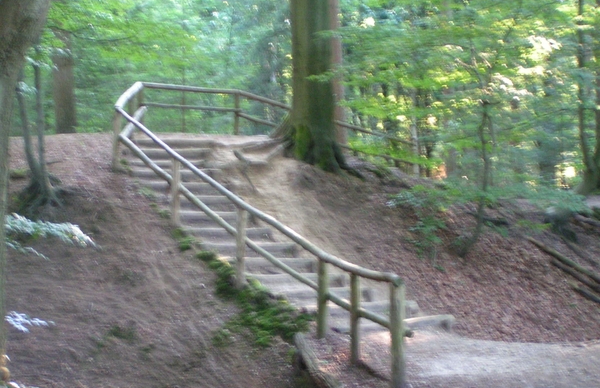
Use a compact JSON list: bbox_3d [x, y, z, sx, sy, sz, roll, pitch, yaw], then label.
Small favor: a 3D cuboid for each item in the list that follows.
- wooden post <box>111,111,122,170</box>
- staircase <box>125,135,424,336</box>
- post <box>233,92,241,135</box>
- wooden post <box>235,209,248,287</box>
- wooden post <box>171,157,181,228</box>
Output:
[{"bbox_3d":[-2.995,-0.865,23.200,0.120,0.963,0.120,0,-1,0],"label":"wooden post"},{"bbox_3d":[-0.550,0.389,21.497,1.650,2.850,7.900,0,-1,-26],"label":"staircase"},{"bbox_3d":[-1.330,-1.673,30.000,0.120,0.981,0.120,0,-1,0],"label":"post"},{"bbox_3d":[-0.786,0.732,19.100,0.125,1.102,0.125,0,-1,0],"label":"wooden post"},{"bbox_3d":[-1.848,-0.007,21.100,0.120,1.009,0.120,0,-1,0],"label":"wooden post"}]

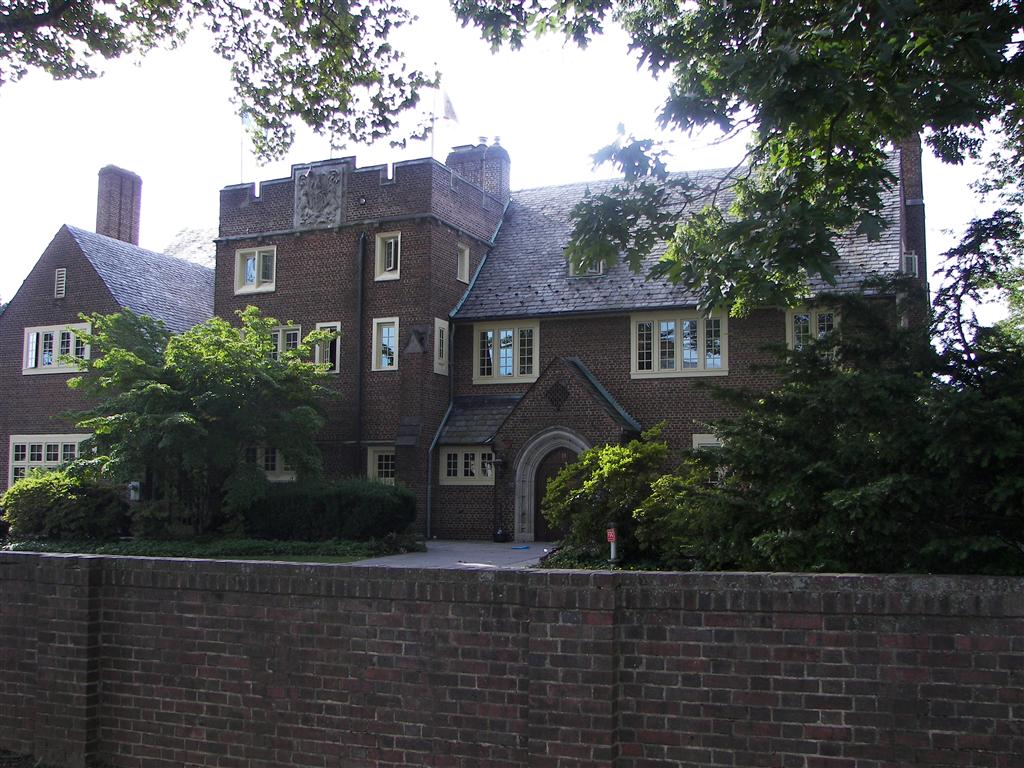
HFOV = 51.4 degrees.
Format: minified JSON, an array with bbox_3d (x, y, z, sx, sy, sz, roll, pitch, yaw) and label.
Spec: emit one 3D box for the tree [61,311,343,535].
[{"bbox_3d":[-7.615,0.964,26.500,6.326,5.771,5.693,2,-6,-16],"label":"tree"}]

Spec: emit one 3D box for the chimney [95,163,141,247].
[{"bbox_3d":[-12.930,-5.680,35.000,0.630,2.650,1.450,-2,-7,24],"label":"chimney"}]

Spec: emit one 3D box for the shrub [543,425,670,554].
[{"bbox_3d":[1.964,2.174,22.200,2.655,2.659,2.523,0,-6,5],"label":"shrub"}]

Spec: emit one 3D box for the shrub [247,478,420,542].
[{"bbox_3d":[-4.764,3.276,27.800,4.194,1.512,1.700,-2,-7,24],"label":"shrub"}]

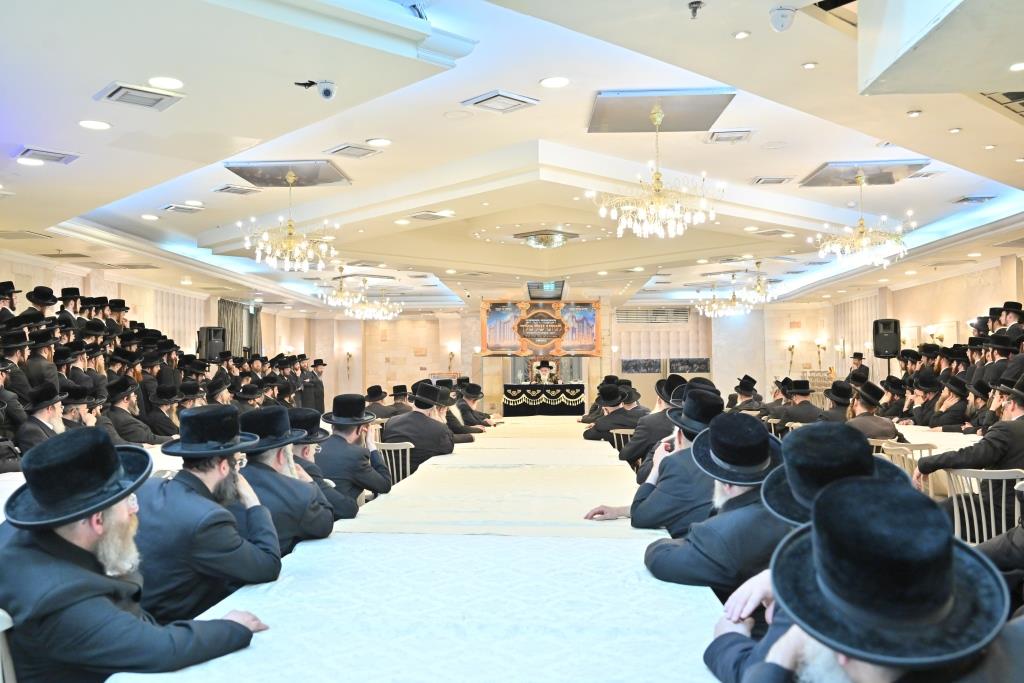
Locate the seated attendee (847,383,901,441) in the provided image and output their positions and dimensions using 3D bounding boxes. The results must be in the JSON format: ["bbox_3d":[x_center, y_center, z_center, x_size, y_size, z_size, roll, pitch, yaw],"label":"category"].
[{"bbox_3d":[3.600,1.110,8.815,0.580,1.400,0.800,1,-3,-33],"label":"seated attendee"}]

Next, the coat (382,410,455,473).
[{"bbox_3d":[-0.870,1.010,8.268,0.580,0.720,0.520,-1,-3,32],"label":"coat"}]

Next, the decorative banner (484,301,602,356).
[{"bbox_3d":[0.602,-0.265,18.000,2.400,1.140,0.060,0,-2,3],"label":"decorative banner"}]

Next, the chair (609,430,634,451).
[{"bbox_3d":[1.216,1.352,9.128,0.450,0.880,0.520,0,-2,0],"label":"chair"}]

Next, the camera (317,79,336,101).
[{"bbox_3d":[-1.053,-1.422,5.004,0.110,0.095,0.110,0,-2,-12],"label":"camera"}]

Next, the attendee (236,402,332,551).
[{"bbox_3d":[-1.111,0.952,4.050,0.780,1.340,0.570,1,-2,-35],"label":"attendee"}]

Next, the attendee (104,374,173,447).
[{"bbox_3d":[-3.872,1.065,8.978,0.780,1.410,0.570,1,-2,-25],"label":"attendee"}]

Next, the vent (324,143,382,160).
[{"bbox_3d":[-1.544,-1.829,8.560,0.430,0.040,0.430,2,-2,-42],"label":"vent"}]

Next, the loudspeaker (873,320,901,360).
[{"bbox_3d":[6.231,-0.050,14.652,0.430,0.660,0.380,-1,-2,23],"label":"loudspeaker"}]

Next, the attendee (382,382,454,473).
[{"bbox_3d":[-0.840,1.092,8.325,0.600,1.400,0.800,-1,-3,32],"label":"attendee"}]

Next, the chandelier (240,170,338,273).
[{"bbox_3d":[-2.342,-1.265,9.286,1.010,1.058,1.010,0,-2,3],"label":"chandelier"}]

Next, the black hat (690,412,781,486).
[{"bbox_3d":[0.896,0.435,3.518,0.360,0.165,0.385,2,18,0],"label":"black hat"}]

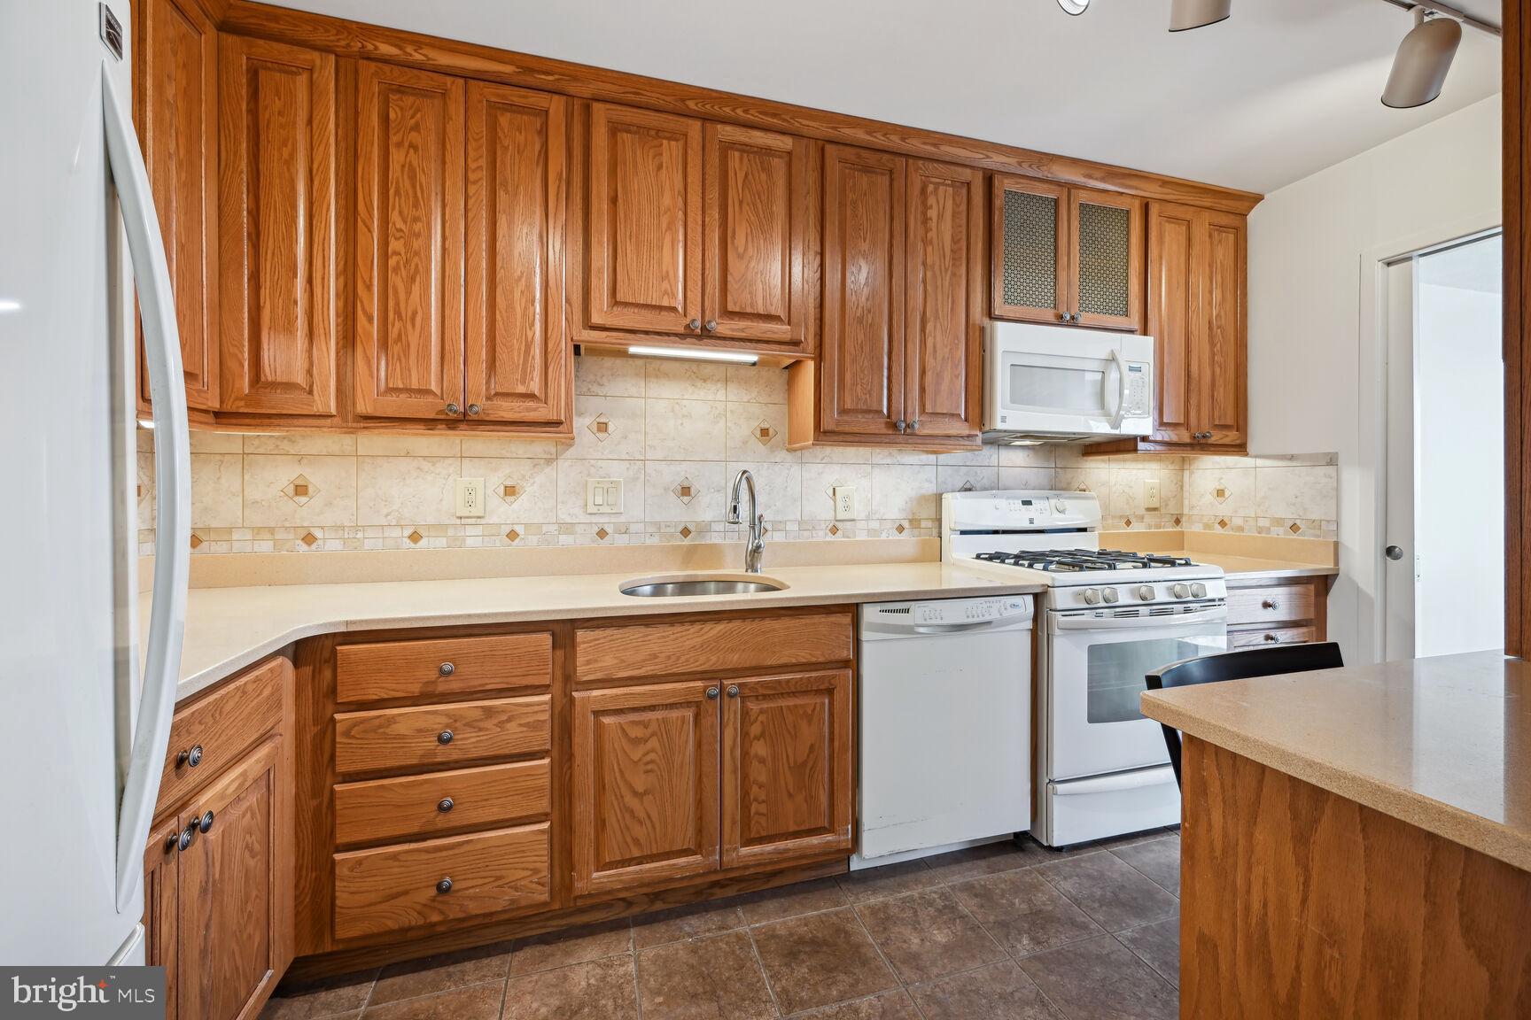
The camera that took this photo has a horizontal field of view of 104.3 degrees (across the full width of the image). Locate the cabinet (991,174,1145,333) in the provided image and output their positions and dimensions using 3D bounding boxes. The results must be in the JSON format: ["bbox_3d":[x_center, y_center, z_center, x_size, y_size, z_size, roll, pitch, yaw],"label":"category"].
[{"bbox_3d":[1.162,-1.000,2.487,0.745,0.543,0.316,0,1,-16],"label":"cabinet"}]

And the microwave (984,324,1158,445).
[{"bbox_3d":[1.172,-0.499,2.470,0.754,0.406,0.385,0,0,-16],"label":"microwave"}]

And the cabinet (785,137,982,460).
[{"bbox_3d":[0.462,-0.752,2.285,0.691,1.042,0.316,0,1,-16],"label":"cabinet"}]

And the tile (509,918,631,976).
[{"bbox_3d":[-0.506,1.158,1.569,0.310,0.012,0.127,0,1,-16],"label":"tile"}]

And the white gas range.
[{"bbox_3d":[1.197,0.536,2.308,0.754,1.198,0.686,0,1,-16],"label":"white gas range"}]

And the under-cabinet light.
[{"bbox_3d":[-0.240,-0.533,2.031,0.449,0.032,0.085,0,1,-16],"label":"under-cabinet light"}]

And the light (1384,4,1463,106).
[{"bbox_3d":[1.746,-1.208,1.584,0.114,0.196,0.191,0,-14,31],"label":"light"}]

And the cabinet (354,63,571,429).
[{"bbox_3d":[-0.907,-0.746,1.882,0.581,1.034,0.316,0,1,-16],"label":"cabinet"}]

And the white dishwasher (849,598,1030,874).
[{"bbox_3d":[0.487,0.700,2.107,0.601,0.856,0.605,0,0,-16],"label":"white dishwasher"}]

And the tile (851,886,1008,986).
[{"bbox_3d":[0.438,1.135,1.600,0.302,0.010,0.302,0,0,-16],"label":"tile"}]

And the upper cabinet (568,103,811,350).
[{"bbox_3d":[-0.254,-0.914,2.093,0.798,0.760,0.315,0,0,-16],"label":"upper cabinet"}]

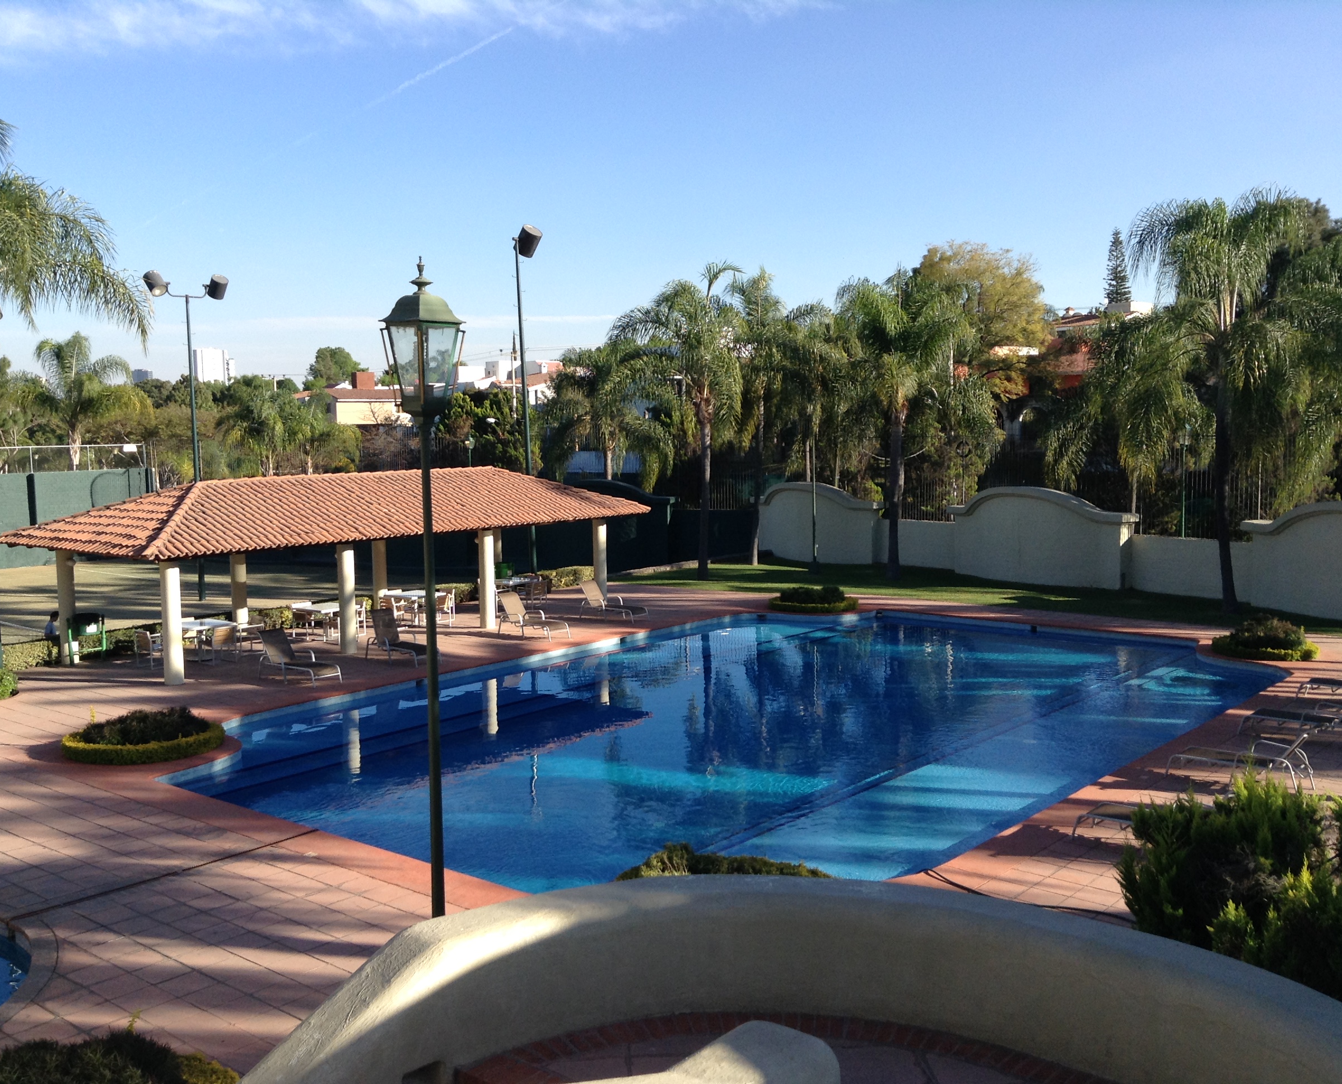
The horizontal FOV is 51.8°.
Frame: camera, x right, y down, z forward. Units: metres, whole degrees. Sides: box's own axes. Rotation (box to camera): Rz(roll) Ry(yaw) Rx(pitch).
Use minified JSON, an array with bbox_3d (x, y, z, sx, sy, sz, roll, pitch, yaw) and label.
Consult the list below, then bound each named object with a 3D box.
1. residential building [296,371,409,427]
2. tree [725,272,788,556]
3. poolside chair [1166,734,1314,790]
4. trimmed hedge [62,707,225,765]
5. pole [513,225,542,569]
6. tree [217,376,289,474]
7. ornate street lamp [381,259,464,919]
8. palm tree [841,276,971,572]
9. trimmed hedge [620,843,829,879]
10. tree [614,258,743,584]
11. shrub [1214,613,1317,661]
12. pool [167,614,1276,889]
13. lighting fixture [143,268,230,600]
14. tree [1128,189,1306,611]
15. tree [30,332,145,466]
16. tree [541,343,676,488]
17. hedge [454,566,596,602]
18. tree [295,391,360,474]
[{"bbox_3d":[-25.023,-9.096,110.233,8.000,8.792,9.000,4,7,40],"label":"residential building"},{"bbox_3d":[2.925,-4.303,47.825,2.500,10.050,2.700,0,6,4],"label":"tree"},{"bbox_3d":[8.260,3.110,20.125,1.880,0.820,0.680,4,8,39],"label":"poolside chair"},{"bbox_3d":[-8.684,3.061,22.736,2.530,0.612,2.530,-1,6,0],"label":"trimmed hedge"},{"bbox_3d":[-4.367,-4.105,42.058,0.750,10.890,0.750,4,7,40],"label":"pole"},{"bbox_3d":[-21.090,-4.766,70.221,3.800,6.960,3.800,-2,6,-17],"label":"tree"},{"bbox_3d":[-1.528,1.312,9.011,0.390,6.233,0.390,4,7,40],"label":"ornate street lamp"},{"bbox_3d":[7.330,-3.658,43.668,4.090,9.510,4.090,0,6,10],"label":"palm tree"},{"bbox_3d":[0.585,3.770,15.044,2.450,0.750,2.450,0,6,2],"label":"trimmed hedge"},{"bbox_3d":[0.215,-3.788,43.694,4.120,9.930,4.120,-1,6,0],"label":"tree"},{"bbox_3d":[13.079,2.002,30.407,2.300,0.820,2.200,2,6,23],"label":"shrub"},{"bbox_3d":[2.123,3.548,25.960,13.871,1.300,20.636,4,7,40],"label":"pool"},{"bbox_3d":[-13.816,-3.050,39.982,0.800,9.540,2.050,4,8,39],"label":"lighting fixture"},{"bbox_3d":[14.157,-3.589,35.857,4.620,10.800,4.620,2,6,21],"label":"tree"},{"bbox_3d":[-23.543,-4.140,56.431,4.800,8.629,4.800,4,7,40],"label":"tree"},{"bbox_3d":[-2.447,-3.729,54.411,5.100,8.227,5.100,-1,6,0],"label":"tree"},{"bbox_3d":[-4.442,1.242,40.704,0.660,0.528,6.325,4,7,40],"label":"hedge"},{"bbox_3d":[-16.256,-3.948,65.313,3.300,6.271,3.300,4,7,40],"label":"tree"}]

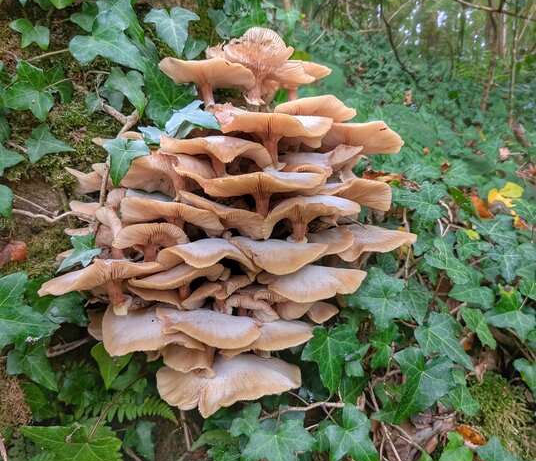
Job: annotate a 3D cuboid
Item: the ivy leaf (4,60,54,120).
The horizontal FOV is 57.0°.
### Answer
[{"bbox_3d":[-0.277,-0.160,0.572,0.053,0.081,0.018,-14,-12,-12],"label":"ivy leaf"}]

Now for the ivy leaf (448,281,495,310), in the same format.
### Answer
[{"bbox_3d":[0.313,0.100,0.760,0.059,0.015,0.042,1,50,9],"label":"ivy leaf"}]

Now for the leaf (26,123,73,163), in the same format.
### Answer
[{"bbox_3d":[-0.260,-0.100,0.587,0.057,0.053,0.013,16,-19,-4],"label":"leaf"}]

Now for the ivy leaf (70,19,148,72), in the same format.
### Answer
[{"bbox_3d":[-0.221,-0.255,0.680,0.095,0.086,0.022,-1,-30,-7],"label":"ivy leaf"}]

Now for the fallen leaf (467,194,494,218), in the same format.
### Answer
[{"bbox_3d":[0.338,-0.040,0.789,0.023,0.011,0.070,-17,37,2],"label":"fallen leaf"}]

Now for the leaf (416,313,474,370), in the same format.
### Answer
[{"bbox_3d":[0.250,0.156,0.700,0.073,0.076,0.022,1,-28,7],"label":"leaf"}]

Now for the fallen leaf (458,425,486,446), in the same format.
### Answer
[{"bbox_3d":[0.264,0.268,0.642,0.039,0.010,0.028,30,49,30],"label":"fallen leaf"}]

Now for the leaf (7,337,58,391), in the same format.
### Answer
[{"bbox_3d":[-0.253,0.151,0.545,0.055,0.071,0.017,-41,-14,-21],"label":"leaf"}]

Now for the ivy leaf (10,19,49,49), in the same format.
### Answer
[{"bbox_3d":[-0.290,-0.238,0.602,0.048,0.038,0.013,7,-10,-8],"label":"ivy leaf"}]

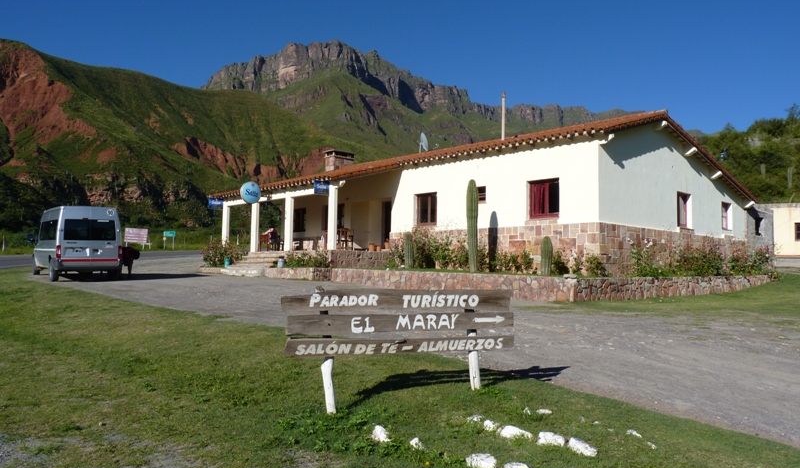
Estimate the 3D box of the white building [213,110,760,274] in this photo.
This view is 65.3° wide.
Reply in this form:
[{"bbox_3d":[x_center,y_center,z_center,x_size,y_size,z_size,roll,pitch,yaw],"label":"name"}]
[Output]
[{"bbox_3d":[3.233,-0.888,27.044,16.104,5.410,17.811,4,-5,-44],"label":"white building"}]

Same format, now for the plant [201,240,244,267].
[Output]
[{"bbox_3d":[-7.493,0.817,26.355,1.200,1.120,1.800,4,-5,-44],"label":"plant"}]

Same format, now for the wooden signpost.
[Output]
[{"bbox_3d":[0.035,1.075,5.800,2.230,1.070,0.150,2,-4,-17],"label":"wooden signpost"}]

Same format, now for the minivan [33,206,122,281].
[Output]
[{"bbox_3d":[-11.844,0.406,22.768,2.020,2.430,5.500,3,-3,-37],"label":"minivan"}]

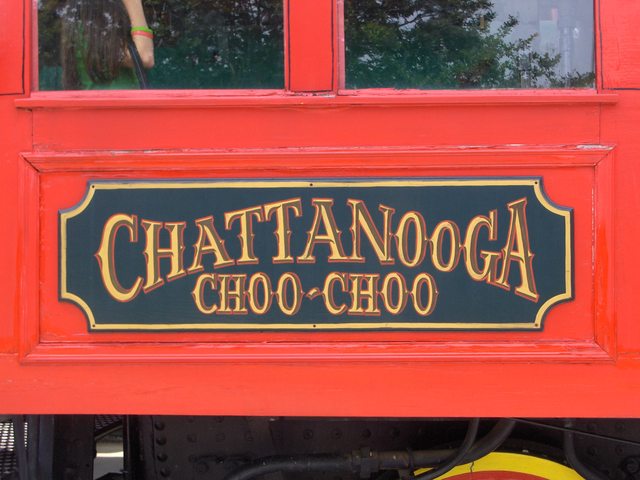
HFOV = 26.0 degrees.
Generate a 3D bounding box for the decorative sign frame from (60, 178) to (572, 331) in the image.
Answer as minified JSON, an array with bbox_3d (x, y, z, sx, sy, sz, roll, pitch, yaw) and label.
[{"bbox_3d":[-0.007,0.038,3.520,1.301,0.390,0.028,0,1,2],"label":"decorative sign frame"}]

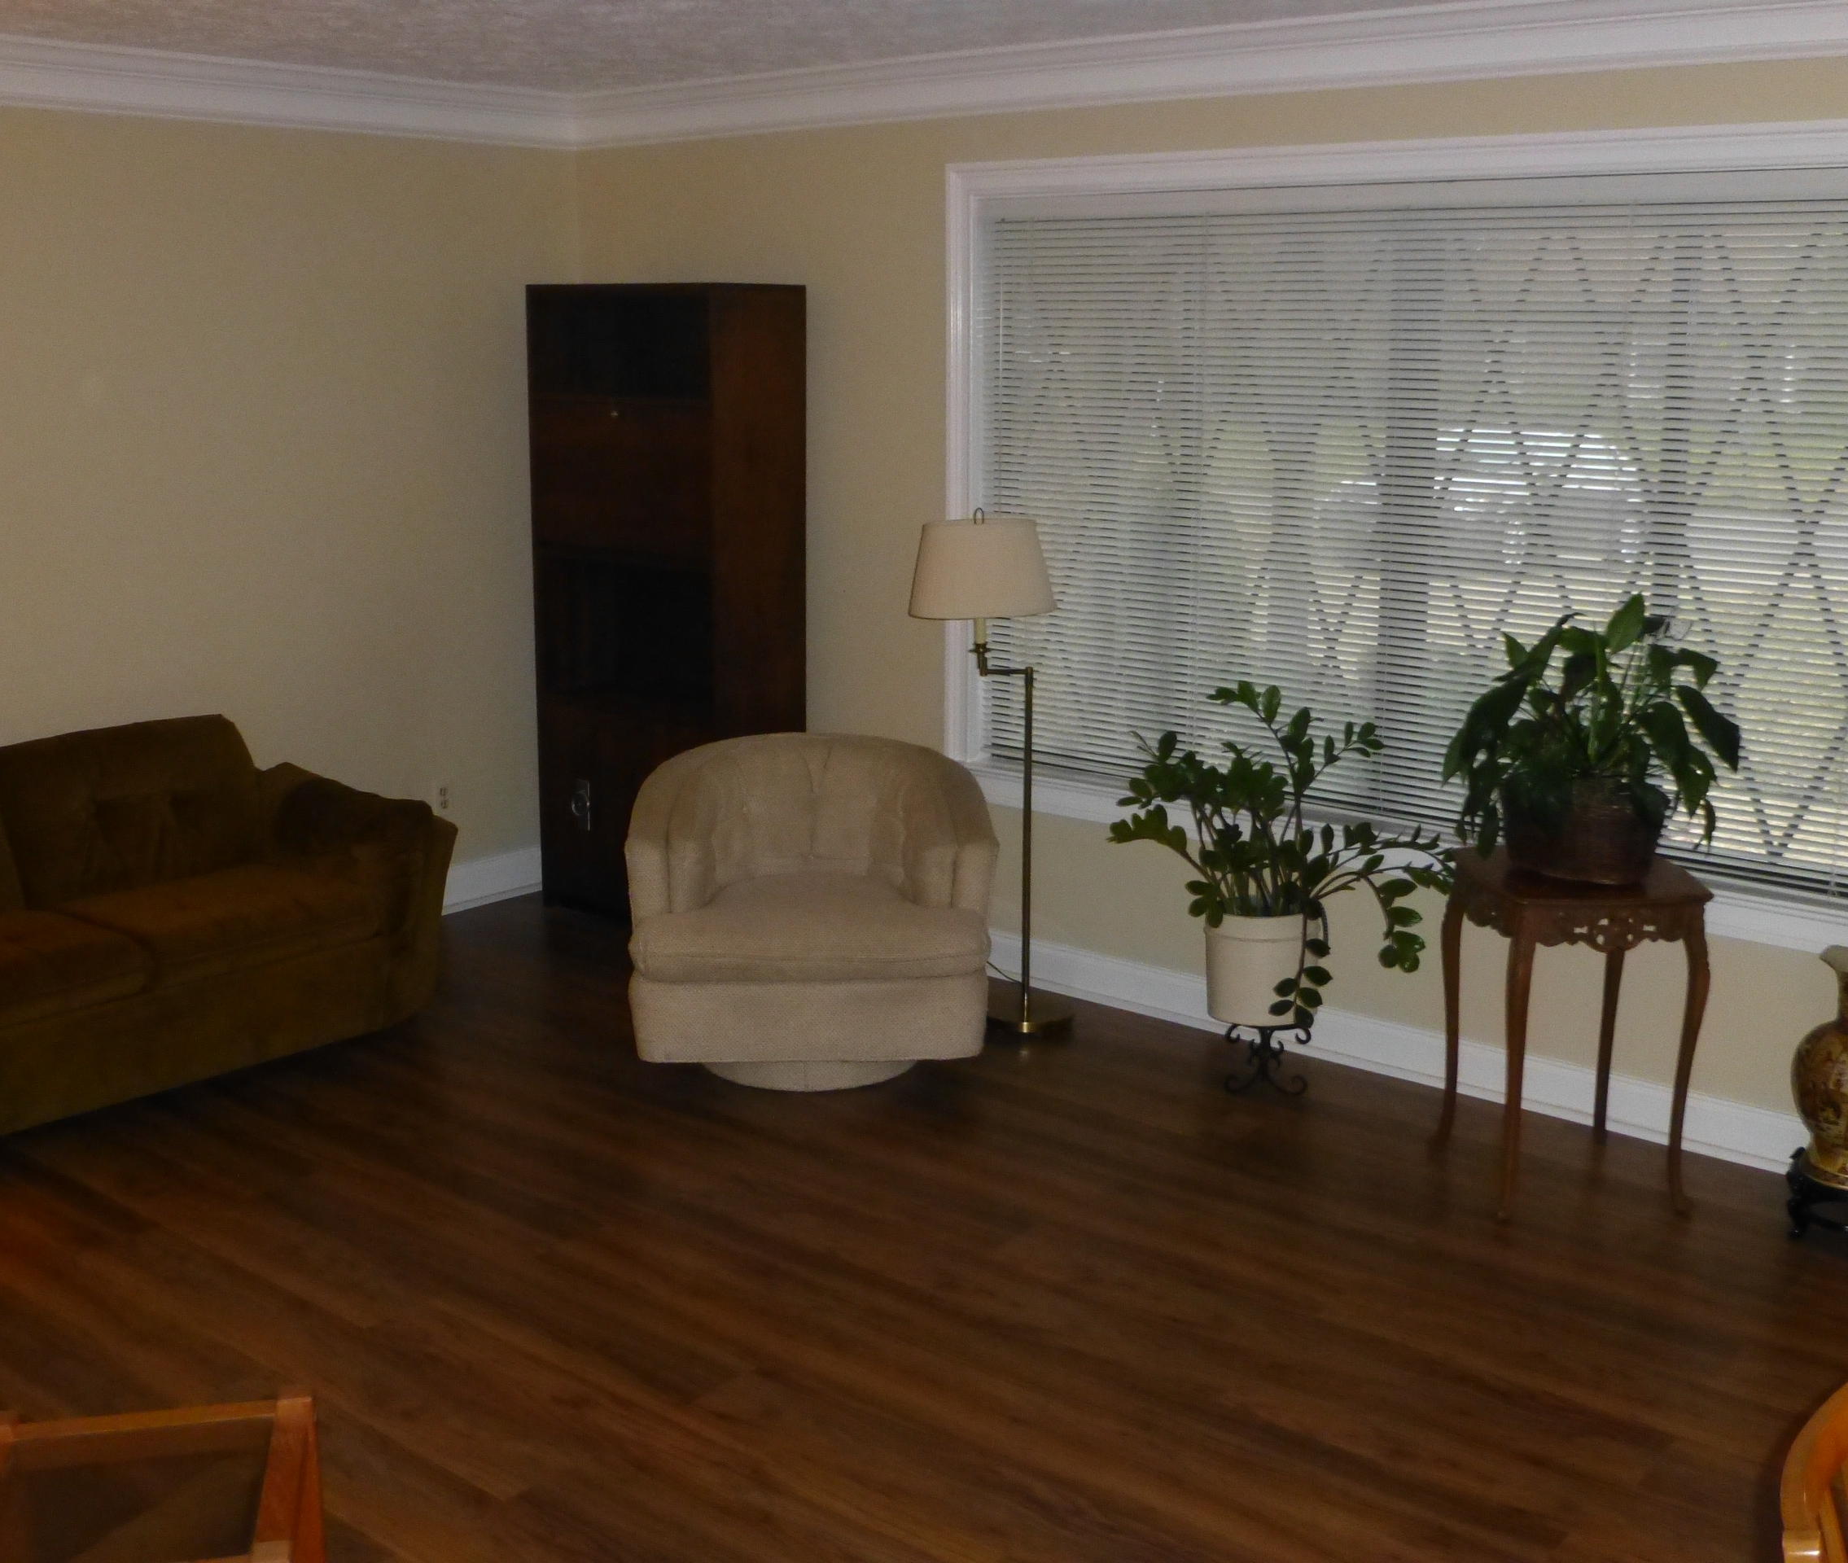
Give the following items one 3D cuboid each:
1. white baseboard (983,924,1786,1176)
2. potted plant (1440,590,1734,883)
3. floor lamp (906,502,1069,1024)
[{"bbox_3d":[1.004,0.620,5.004,2.430,0.139,0.025,10,17,38],"label":"white baseboard"},{"bbox_3d":[1.342,-0.098,4.123,0.569,0.565,0.522,4,14,18],"label":"potted plant"},{"bbox_3d":[0.179,-0.027,5.184,0.427,1.314,0.360,1,13,3],"label":"floor lamp"}]

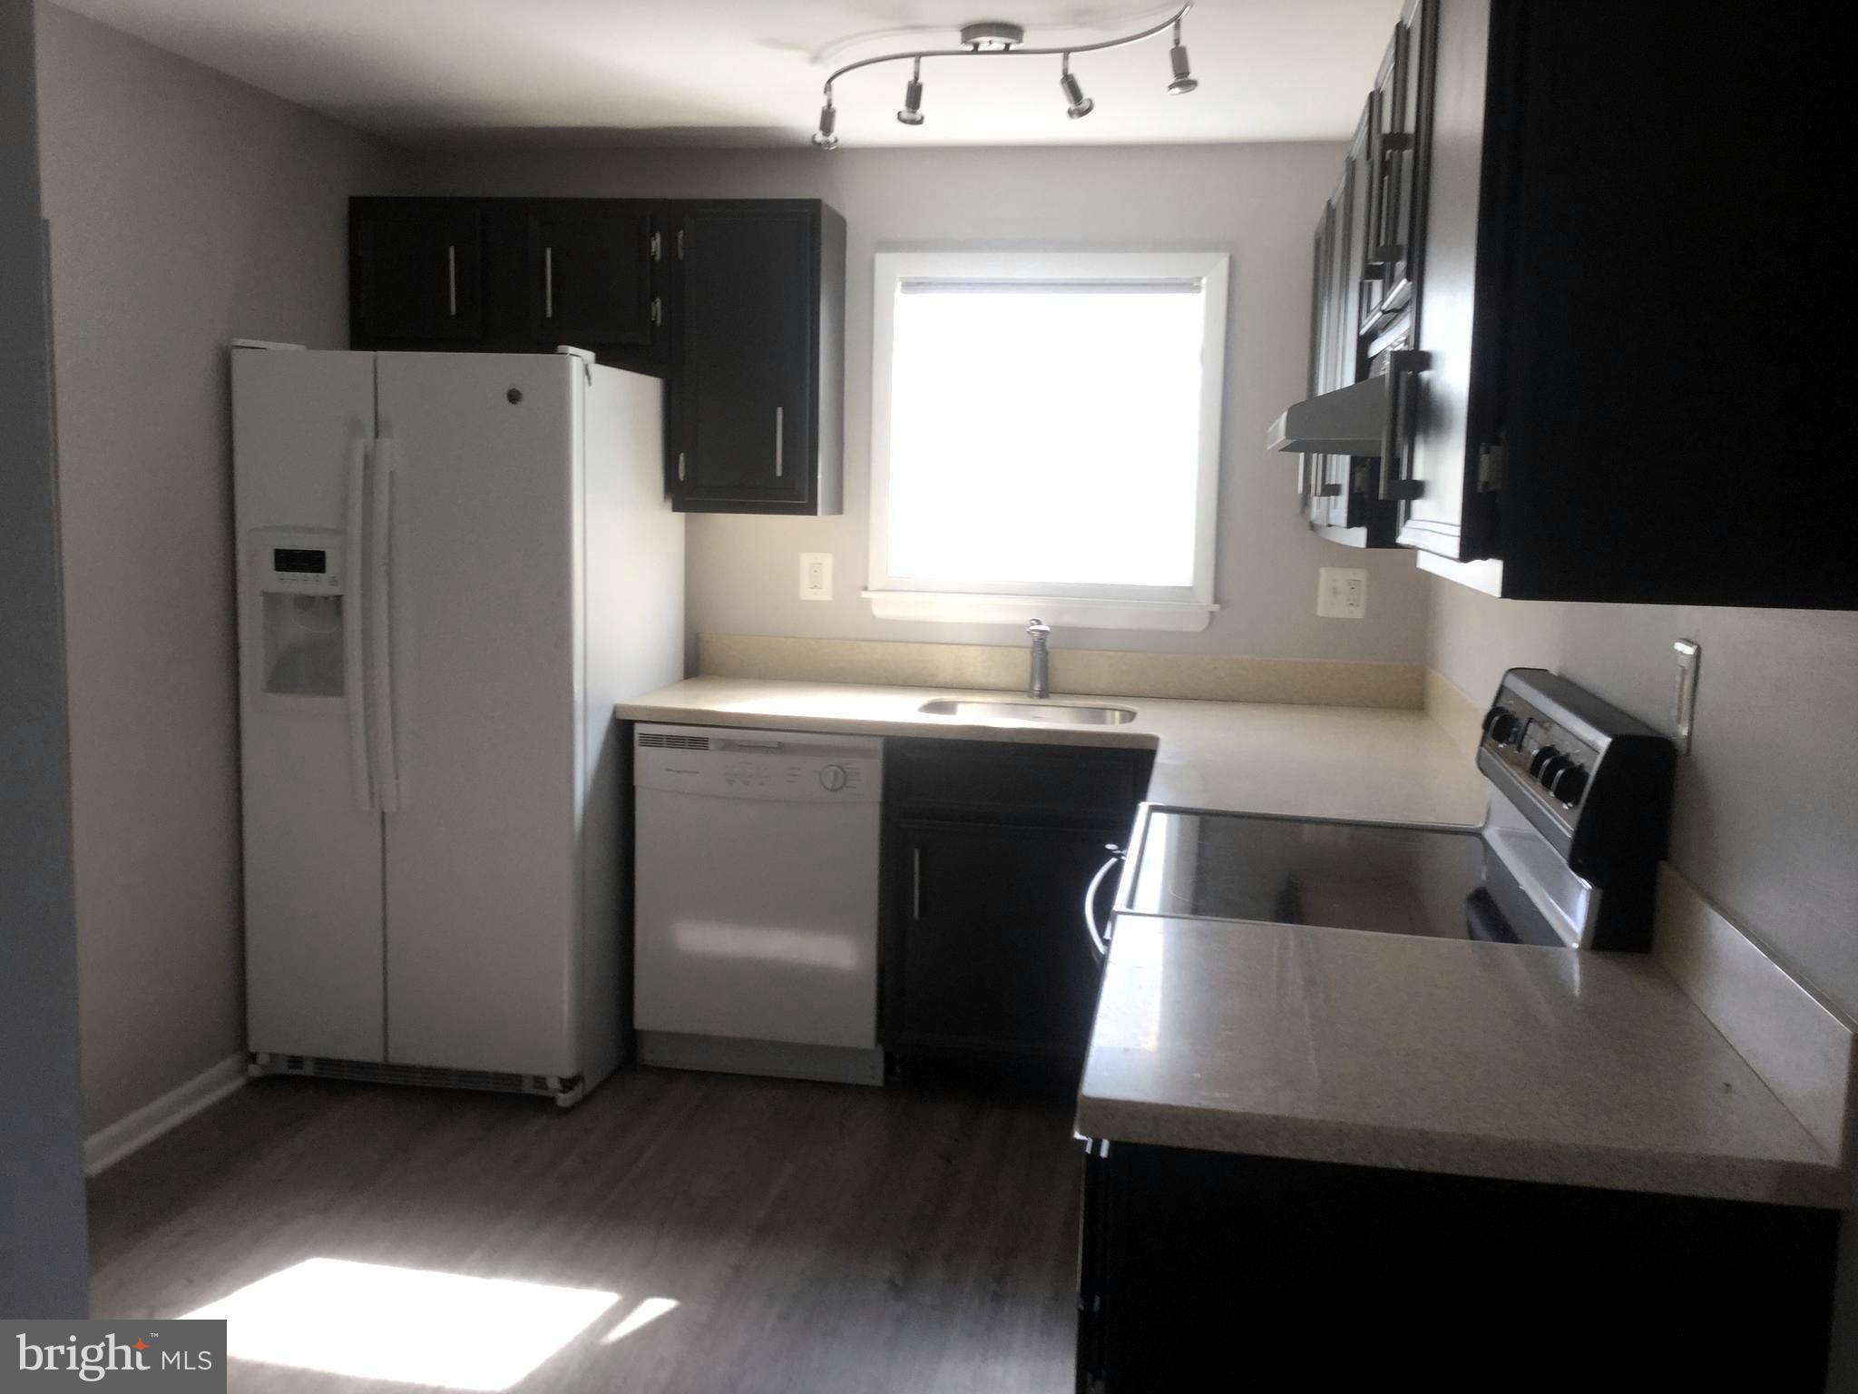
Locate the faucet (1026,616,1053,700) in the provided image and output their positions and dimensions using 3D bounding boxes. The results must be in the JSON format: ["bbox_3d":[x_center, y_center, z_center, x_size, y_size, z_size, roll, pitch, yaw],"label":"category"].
[{"bbox_3d":[0.271,-0.092,4.146,0.060,0.210,0.200,3,8,9],"label":"faucet"}]

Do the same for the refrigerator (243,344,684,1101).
[{"bbox_3d":[-1.117,0.036,4.116,0.810,1.715,0.830,3,8,9],"label":"refrigerator"}]

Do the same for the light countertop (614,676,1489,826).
[{"bbox_3d":[0.191,0.098,3.647,1.900,0.040,1.490,3,8,9],"label":"light countertop"}]

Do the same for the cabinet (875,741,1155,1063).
[{"bbox_3d":[0.247,0.476,4.141,0.625,0.850,0.610,3,8,9],"label":"cabinet"}]

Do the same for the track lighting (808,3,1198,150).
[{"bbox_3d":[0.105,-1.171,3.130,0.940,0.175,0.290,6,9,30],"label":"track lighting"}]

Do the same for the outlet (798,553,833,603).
[{"bbox_3d":[-0.298,-0.319,4.436,0.080,0.121,0.010,3,8,9],"label":"outlet"}]

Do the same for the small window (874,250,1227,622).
[{"bbox_3d":[0.300,-0.664,4.304,0.910,0.940,0.090,3,8,9],"label":"small window"}]

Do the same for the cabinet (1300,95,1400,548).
[{"bbox_3d":[1.011,-0.710,3.459,0.330,0.760,1.360,3,8,9],"label":"cabinet"}]

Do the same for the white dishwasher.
[{"bbox_3d":[-0.360,0.470,4.239,0.600,0.865,0.610,3,8,9],"label":"white dishwasher"}]

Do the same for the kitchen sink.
[{"bbox_3d":[0.236,0.129,3.991,0.530,0.180,0.370,3,8,9],"label":"kitchen sink"}]

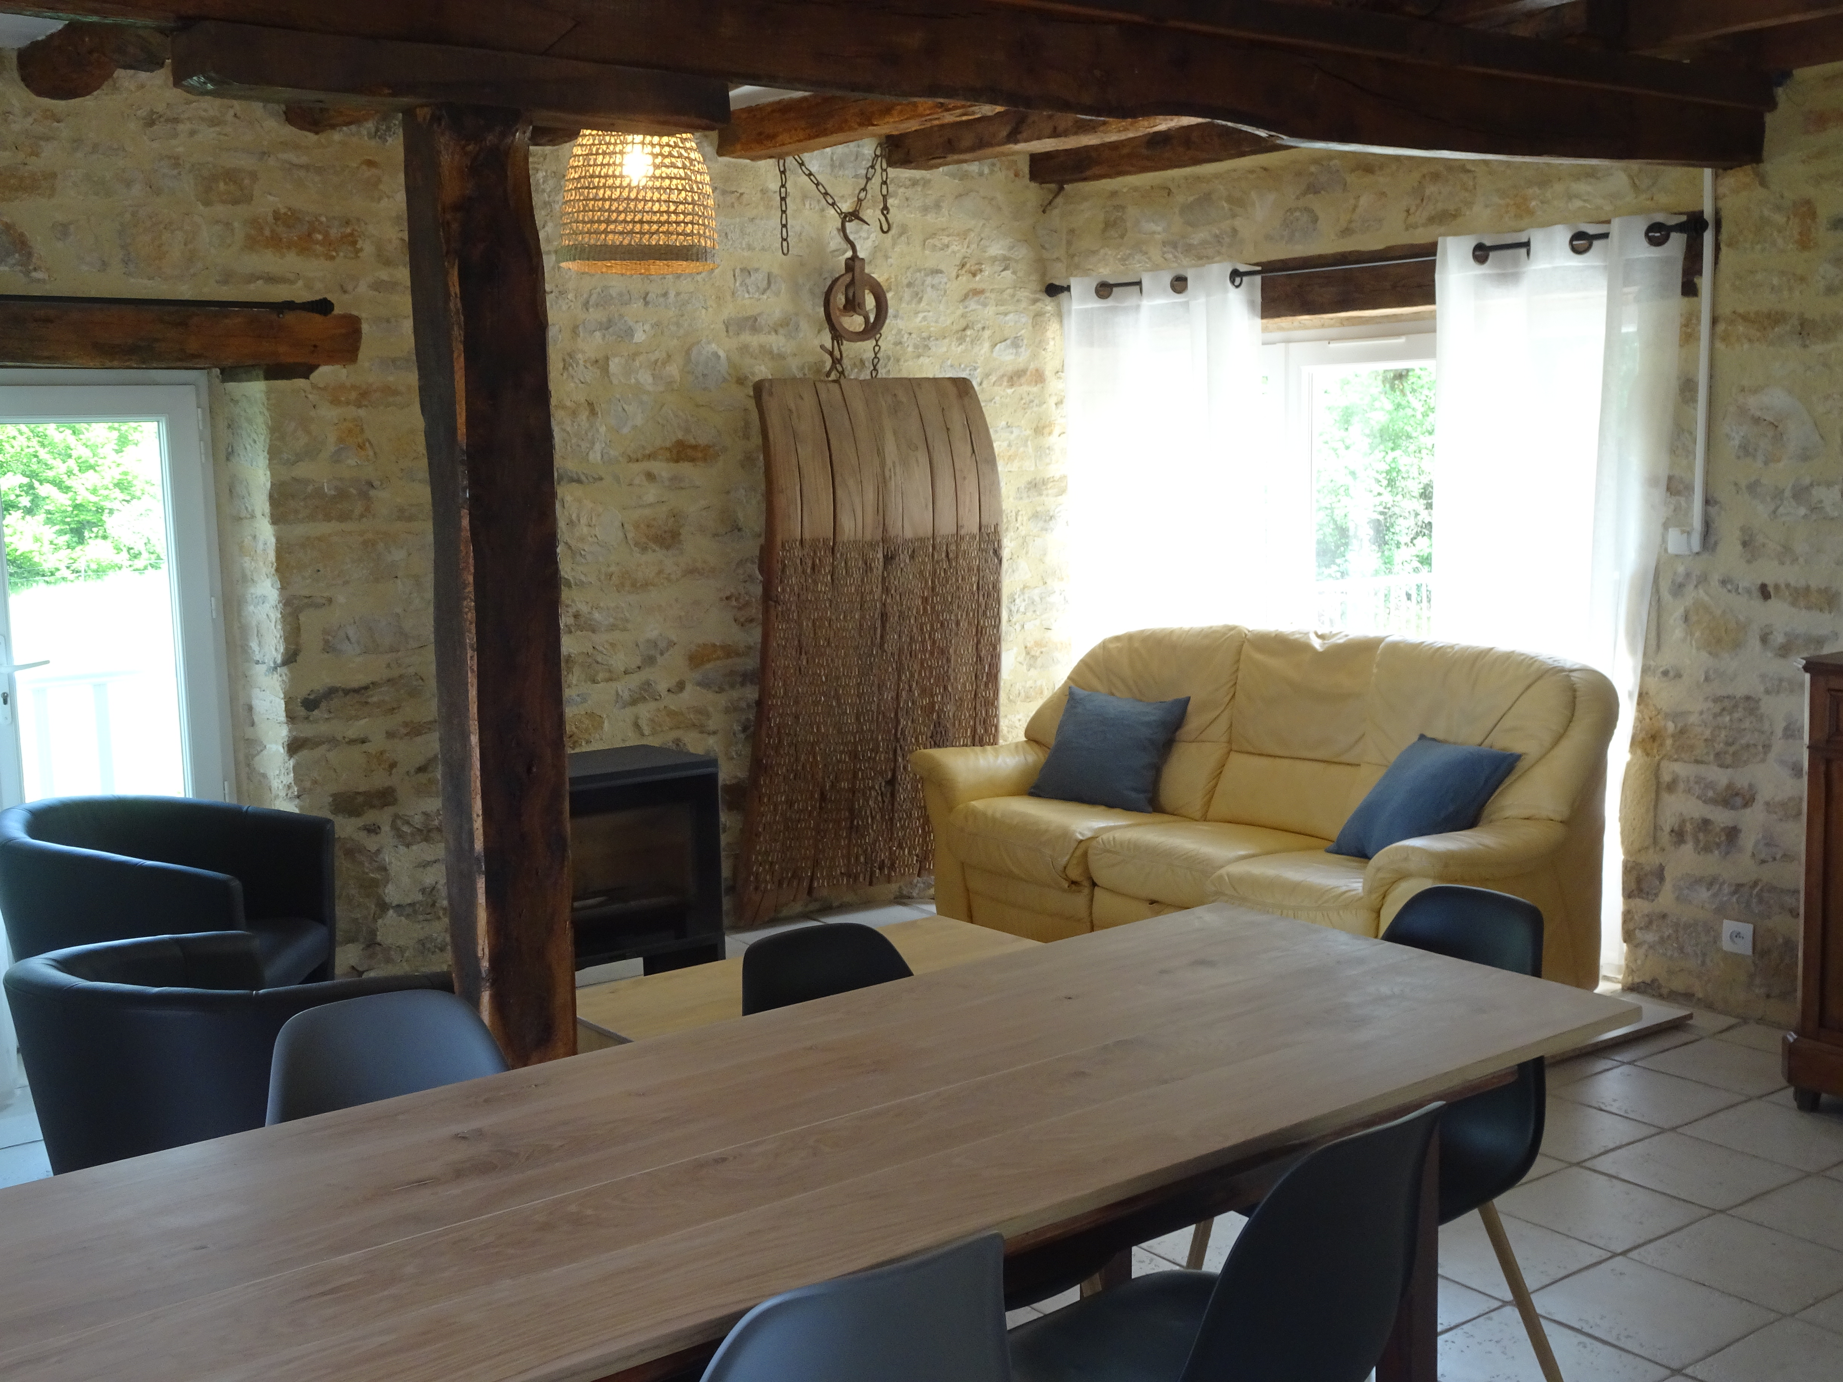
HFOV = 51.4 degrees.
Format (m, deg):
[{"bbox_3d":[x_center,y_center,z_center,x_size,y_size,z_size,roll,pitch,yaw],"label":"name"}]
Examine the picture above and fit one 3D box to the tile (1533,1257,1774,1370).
[{"bbox_3d":[1.282,1.098,3.384,0.330,0.010,0.330,-6,8,-35],"label":"tile"}]

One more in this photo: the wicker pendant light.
[{"bbox_3d":[-0.645,-1.135,4.317,0.360,0.350,0.360,0,7,6],"label":"wicker pendant light"}]

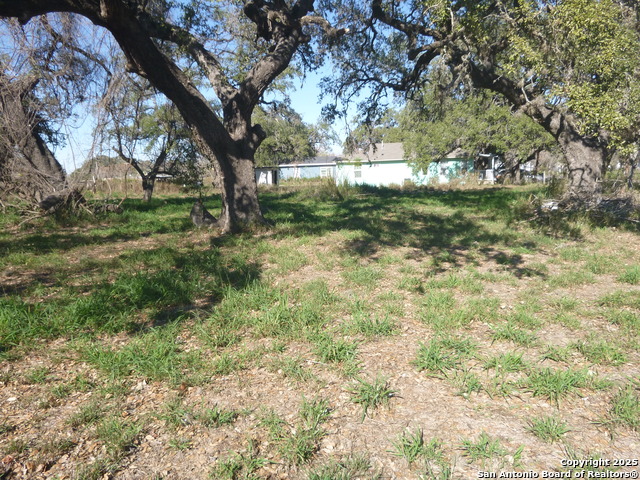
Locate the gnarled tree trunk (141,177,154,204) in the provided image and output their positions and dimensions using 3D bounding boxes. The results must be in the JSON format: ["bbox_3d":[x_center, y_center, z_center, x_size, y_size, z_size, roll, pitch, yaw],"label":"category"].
[{"bbox_3d":[-8.400,-2.460,22.500,0.640,1.270,0.580,0,8,0],"label":"gnarled tree trunk"}]

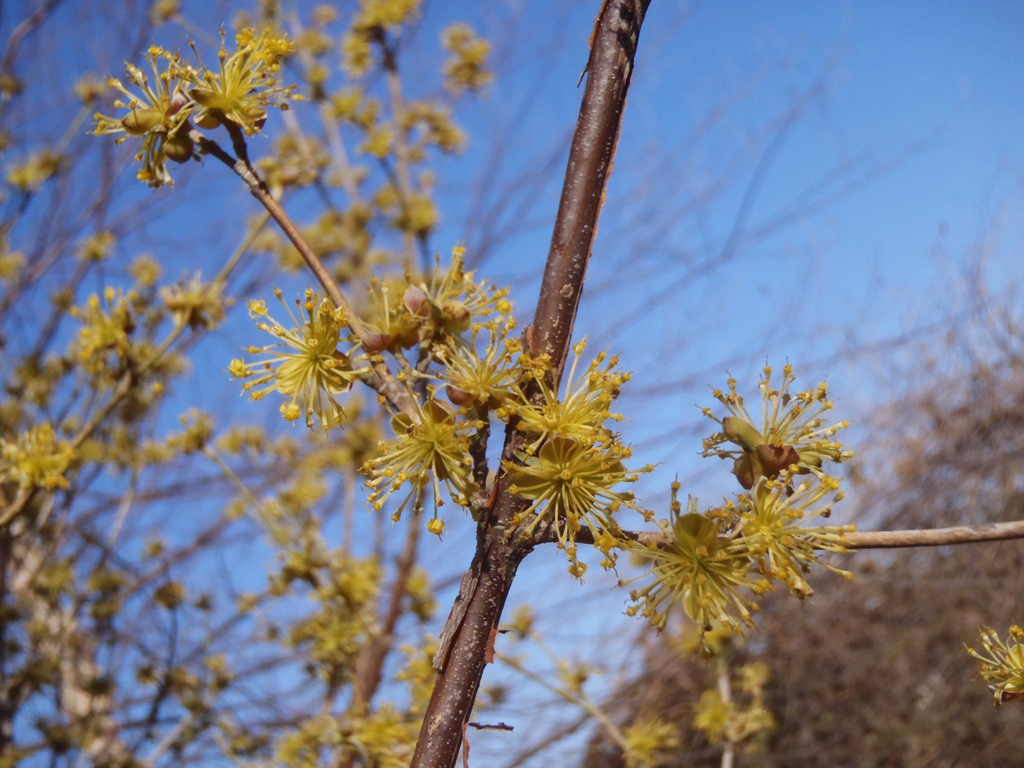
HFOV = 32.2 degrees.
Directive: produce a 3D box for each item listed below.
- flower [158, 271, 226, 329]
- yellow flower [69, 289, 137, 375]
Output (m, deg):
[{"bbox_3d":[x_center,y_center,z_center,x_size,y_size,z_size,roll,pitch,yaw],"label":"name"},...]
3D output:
[{"bbox_3d":[-0.108,-0.028,0.600,0.022,0.020,0.022,-1,-8,6],"label":"flower"},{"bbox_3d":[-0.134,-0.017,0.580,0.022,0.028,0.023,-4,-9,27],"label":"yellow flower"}]

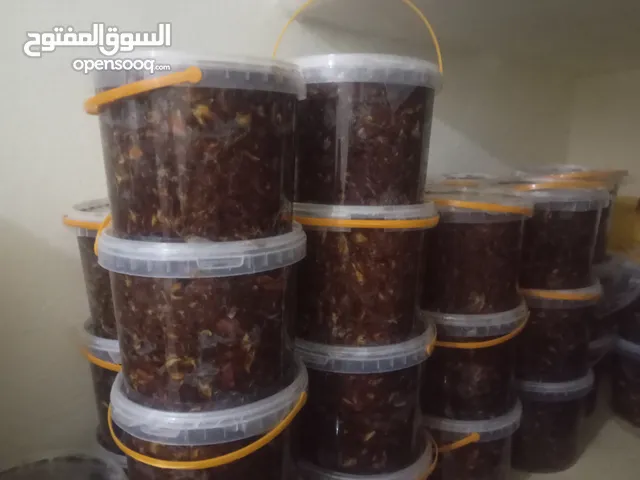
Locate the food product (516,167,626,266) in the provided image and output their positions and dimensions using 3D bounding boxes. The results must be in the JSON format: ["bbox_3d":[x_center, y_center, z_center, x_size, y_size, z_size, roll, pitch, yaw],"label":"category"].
[{"bbox_3d":[0.553,-0.052,1.166,0.225,0.174,0.225,0,9,0],"label":"food product"}]

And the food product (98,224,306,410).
[{"bbox_3d":[-0.128,0.069,0.596,0.226,0.174,0.226,0,9,0],"label":"food product"}]

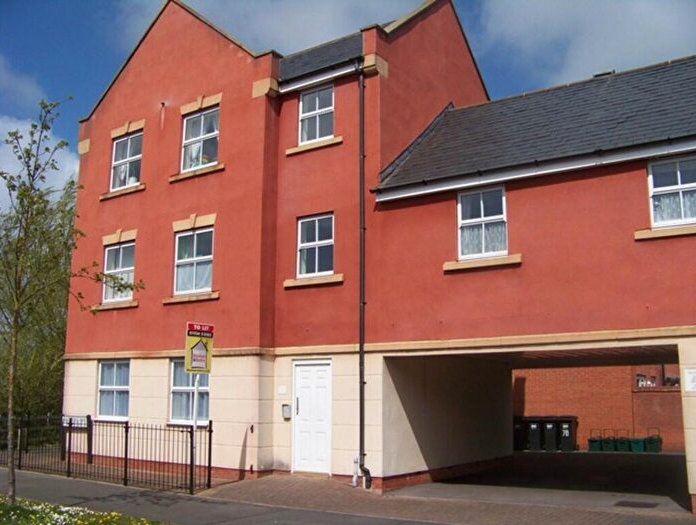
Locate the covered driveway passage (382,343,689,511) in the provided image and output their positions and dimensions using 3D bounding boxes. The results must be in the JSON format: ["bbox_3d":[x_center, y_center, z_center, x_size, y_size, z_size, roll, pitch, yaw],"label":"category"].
[{"bbox_3d":[4.445,3.126,14.270,5.005,2.363,6.210,-7,-13,33],"label":"covered driveway passage"}]

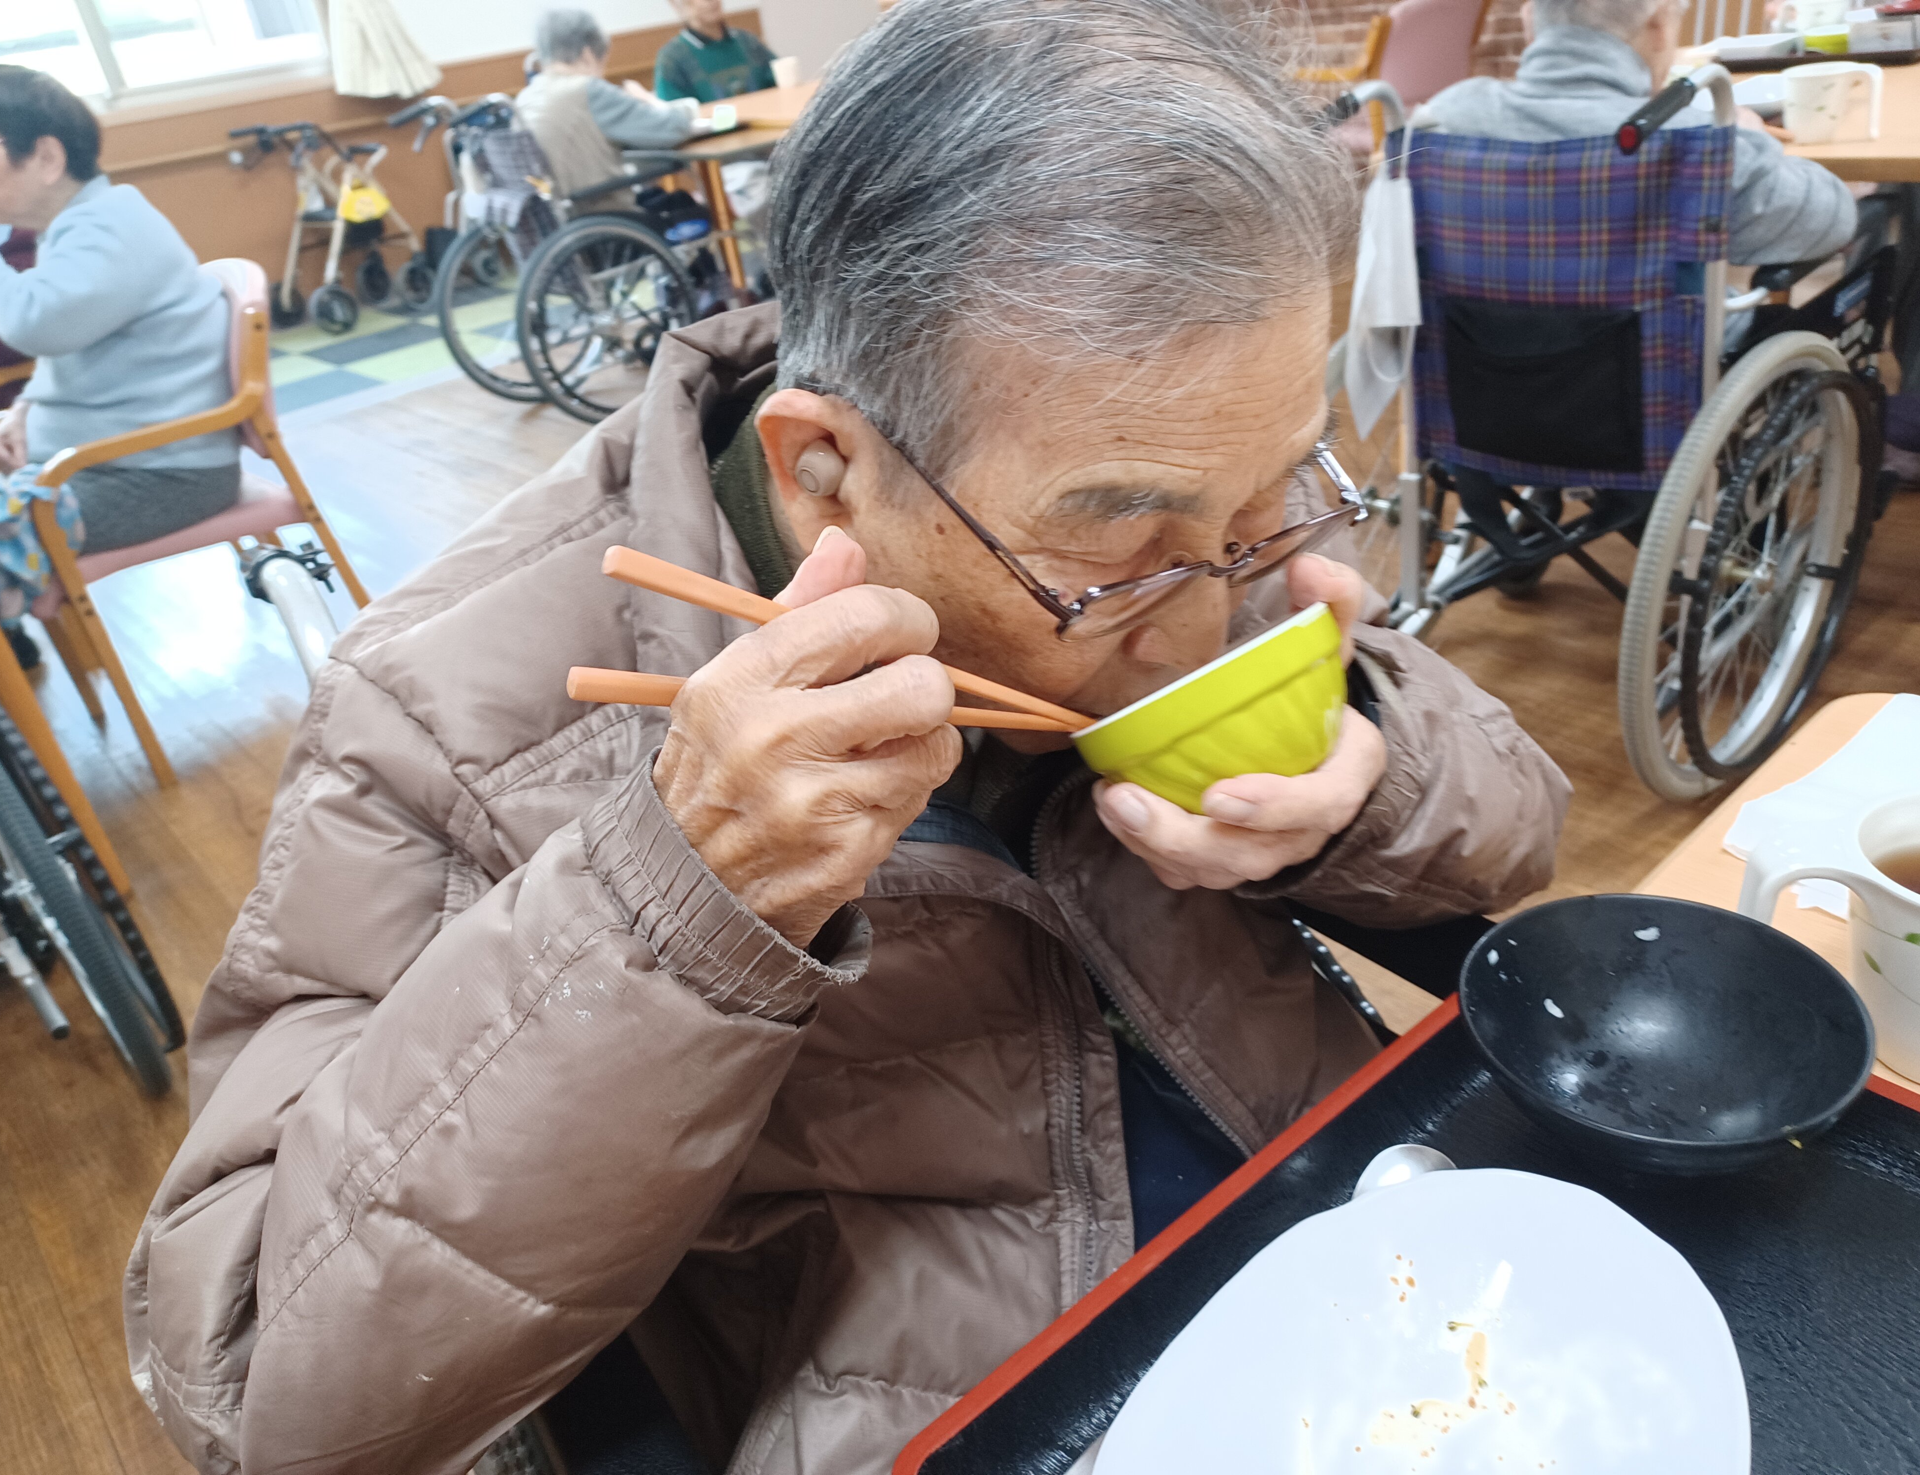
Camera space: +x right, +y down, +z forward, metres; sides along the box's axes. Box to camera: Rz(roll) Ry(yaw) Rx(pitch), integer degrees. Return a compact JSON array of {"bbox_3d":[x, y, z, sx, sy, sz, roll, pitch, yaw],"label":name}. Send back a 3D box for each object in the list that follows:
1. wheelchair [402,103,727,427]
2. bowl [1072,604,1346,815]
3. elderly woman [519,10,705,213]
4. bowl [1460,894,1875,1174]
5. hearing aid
[{"bbox_3d":[-1.086,-1.518,4.371,1.000,0.930,0.600,-30,36,-35],"label":"wheelchair"},{"bbox_3d":[0.097,-0.001,0.498,0.104,0.052,0.104,-27,-3,2],"label":"bowl"},{"bbox_3d":[-1.015,-1.685,4.374,0.700,1.040,0.500,-30,36,-35],"label":"elderly woman"},{"bbox_3d":[0.256,0.119,0.527,0.134,0.052,0.134,-6,29,3],"label":"bowl"},{"bbox_3d":[-0.047,-0.089,0.472,0.020,0.019,0.018,-22,57,-32],"label":"hearing aid"}]

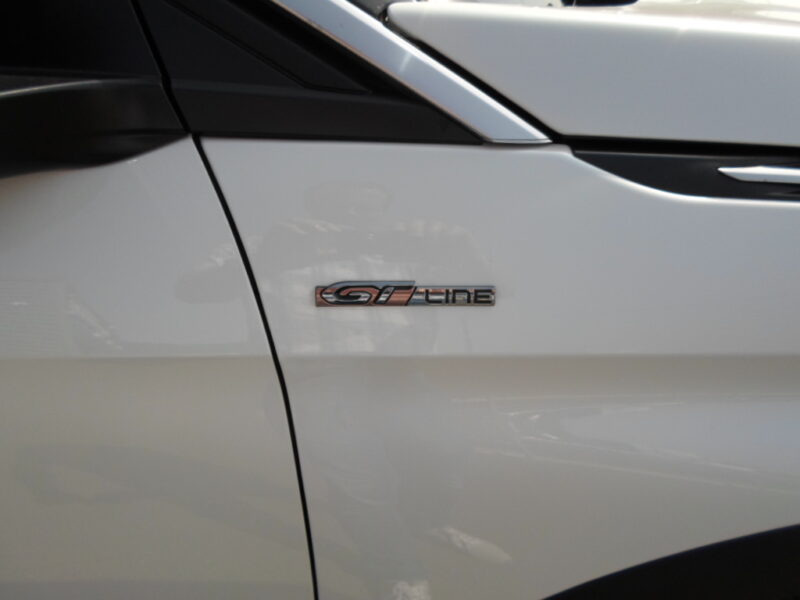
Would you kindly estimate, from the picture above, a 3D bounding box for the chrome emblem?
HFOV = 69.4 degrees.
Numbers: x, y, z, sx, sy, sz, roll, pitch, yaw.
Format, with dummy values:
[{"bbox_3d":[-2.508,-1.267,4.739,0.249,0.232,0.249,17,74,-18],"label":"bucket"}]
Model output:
[{"bbox_3d":[0.004,-0.005,0.472,0.146,0.021,0.004,-1,11,-3],"label":"chrome emblem"}]

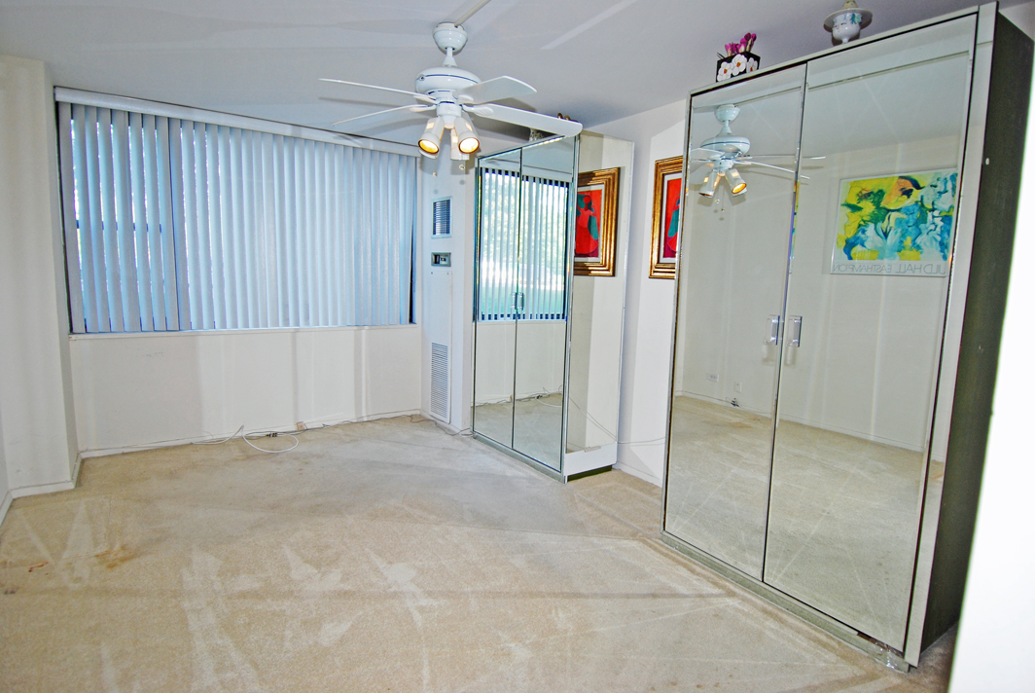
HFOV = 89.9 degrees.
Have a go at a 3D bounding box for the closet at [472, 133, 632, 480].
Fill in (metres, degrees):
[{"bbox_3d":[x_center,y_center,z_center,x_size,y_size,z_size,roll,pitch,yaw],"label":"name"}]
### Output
[{"bbox_3d":[0.201,-0.303,3.904,0.503,2.259,1.248,-3,8,-34],"label":"closet"}]

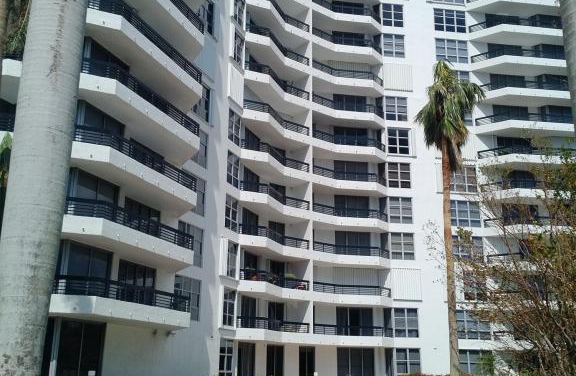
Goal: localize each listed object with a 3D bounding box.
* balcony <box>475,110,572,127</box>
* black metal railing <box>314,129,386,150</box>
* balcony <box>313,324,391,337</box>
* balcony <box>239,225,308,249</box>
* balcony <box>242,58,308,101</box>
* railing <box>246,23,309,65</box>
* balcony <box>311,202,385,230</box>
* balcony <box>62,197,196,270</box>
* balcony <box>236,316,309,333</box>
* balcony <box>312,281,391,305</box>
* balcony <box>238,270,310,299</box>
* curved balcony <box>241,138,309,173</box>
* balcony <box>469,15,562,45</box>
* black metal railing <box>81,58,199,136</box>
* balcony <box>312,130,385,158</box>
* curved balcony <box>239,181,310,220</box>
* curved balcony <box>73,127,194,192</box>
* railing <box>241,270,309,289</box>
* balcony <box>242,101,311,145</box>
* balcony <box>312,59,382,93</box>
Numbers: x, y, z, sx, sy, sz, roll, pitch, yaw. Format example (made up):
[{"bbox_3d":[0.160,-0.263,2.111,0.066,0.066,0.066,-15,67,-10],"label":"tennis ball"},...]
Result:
[{"bbox_3d":[18.799,-5.321,46.549,7.923,0.598,1.495,0,-16,4],"label":"balcony"},{"bbox_3d":[4.832,-3.537,45.453,6.731,0.620,1.073,9,-18,-28],"label":"black metal railing"},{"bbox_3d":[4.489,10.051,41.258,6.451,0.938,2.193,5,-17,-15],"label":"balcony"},{"bbox_3d":[-0.590,3.187,37.425,6.359,0.598,1.280,15,-22,-42],"label":"balcony"},{"bbox_3d":[-0.760,-6.901,40.602,6.352,1.218,2.141,15,-21,-41],"label":"balcony"},{"bbox_3d":[-0.500,-10.192,42.821,1.162,0.620,6.535,-14,-21,41],"label":"railing"},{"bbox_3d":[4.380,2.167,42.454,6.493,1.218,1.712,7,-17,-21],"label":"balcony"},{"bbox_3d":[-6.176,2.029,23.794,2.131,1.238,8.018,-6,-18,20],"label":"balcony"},{"bbox_3d":[-0.689,8.672,37.470,1.162,0.620,6.535,-14,-21,41],"label":"balcony"},{"bbox_3d":[4.511,7.513,42.025,6.451,1.258,2.193,5,-17,-15],"label":"balcony"},{"bbox_3d":[-0.899,6.178,36.876,6.352,1.218,2.141,15,-21,-41],"label":"balcony"},{"bbox_3d":[-0.693,-2.052,40.176,0.997,0.609,6.540,-11,-20,33],"label":"curved balcony"},{"bbox_3d":[18.907,-12.764,49.073,7.914,1.218,2.215,0,-16,3],"label":"balcony"},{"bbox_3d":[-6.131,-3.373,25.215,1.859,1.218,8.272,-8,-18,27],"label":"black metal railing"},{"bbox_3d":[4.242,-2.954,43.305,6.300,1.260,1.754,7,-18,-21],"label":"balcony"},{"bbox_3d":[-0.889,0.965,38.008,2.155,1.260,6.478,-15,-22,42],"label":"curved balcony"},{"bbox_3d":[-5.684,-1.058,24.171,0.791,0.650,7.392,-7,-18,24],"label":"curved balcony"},{"bbox_3d":[-0.662,5.969,38.237,1.162,0.620,6.535,-14,-21,41],"label":"railing"},{"bbox_3d":[-1.071,-4.351,41.140,2.051,1.238,6.503,-10,-20,31],"label":"balcony"},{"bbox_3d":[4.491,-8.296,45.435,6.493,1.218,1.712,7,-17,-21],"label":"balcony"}]

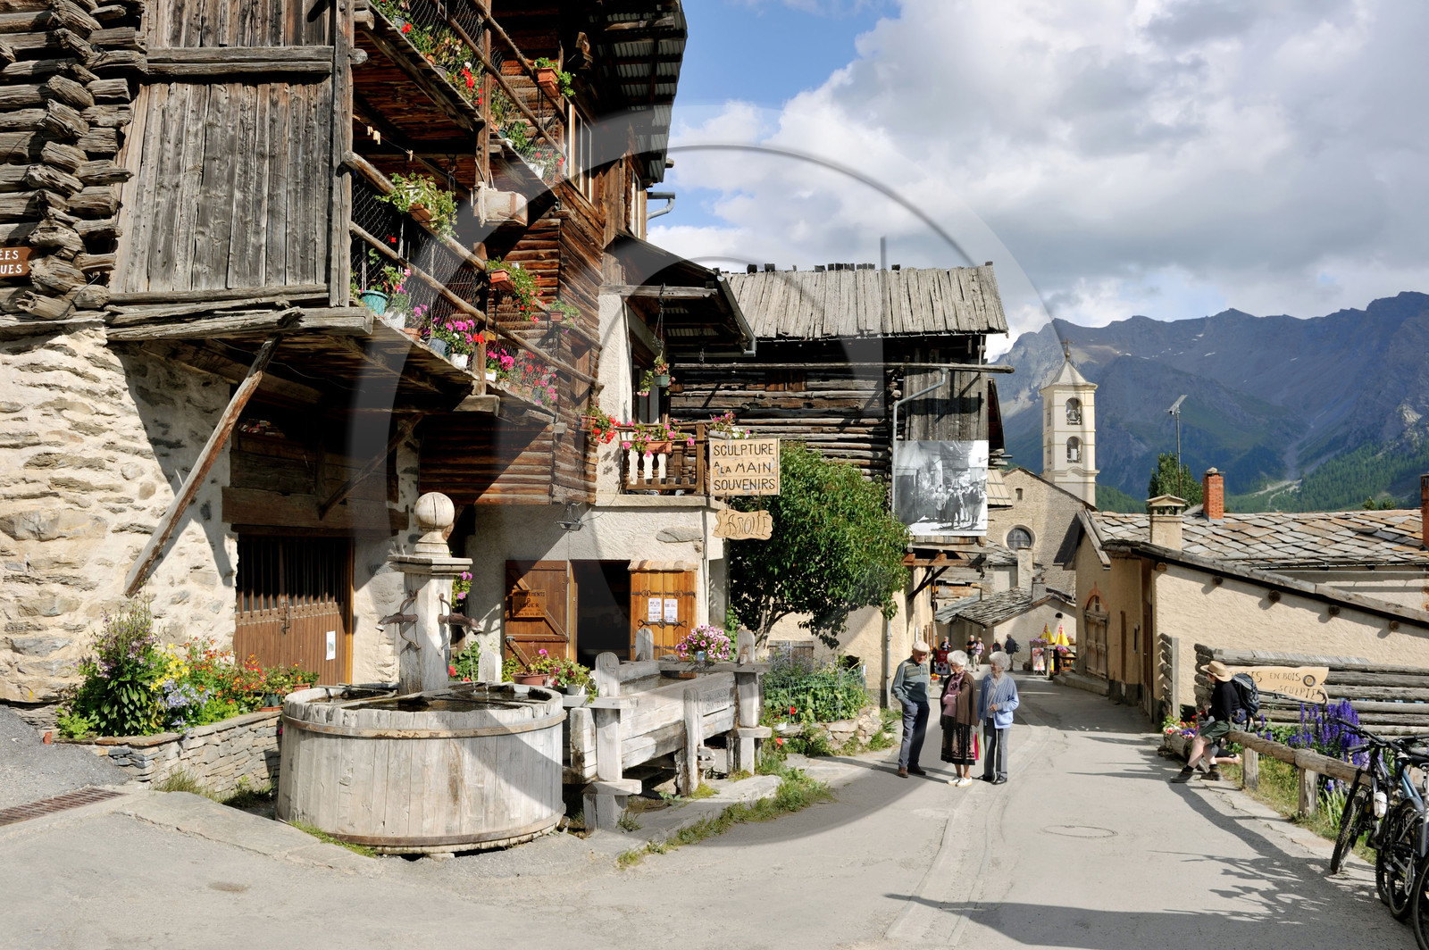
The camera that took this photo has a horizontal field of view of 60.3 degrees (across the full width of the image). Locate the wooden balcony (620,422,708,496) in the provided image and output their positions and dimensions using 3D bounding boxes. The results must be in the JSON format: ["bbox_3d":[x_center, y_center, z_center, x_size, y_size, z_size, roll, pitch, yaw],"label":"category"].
[{"bbox_3d":[-0.674,-0.210,16.500,1.160,0.950,0.160,0,-3,-4],"label":"wooden balcony"}]

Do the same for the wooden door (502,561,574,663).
[{"bbox_3d":[-2.095,1.882,14.600,0.800,1.740,0.070,0,-4,0],"label":"wooden door"}]

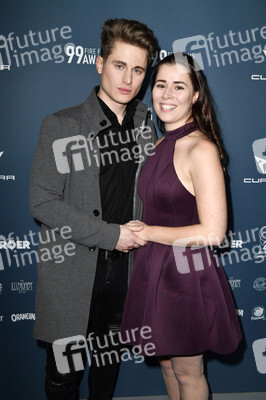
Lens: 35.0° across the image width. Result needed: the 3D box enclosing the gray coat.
[{"bbox_3d":[-0.136,0.059,1.580,0.520,0.930,0.330,-5,14,-26],"label":"gray coat"}]

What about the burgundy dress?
[{"bbox_3d":[0.184,0.130,1.543,0.450,0.860,0.370,7,14,23],"label":"burgundy dress"}]

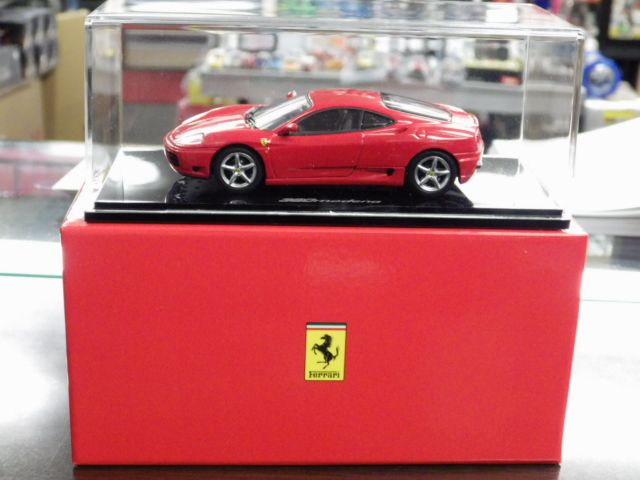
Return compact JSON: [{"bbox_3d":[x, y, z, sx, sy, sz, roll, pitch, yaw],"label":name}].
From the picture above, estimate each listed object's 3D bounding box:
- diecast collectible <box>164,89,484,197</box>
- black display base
[{"bbox_3d":[0.002,-0.034,0.357,0.104,0.028,0.047,1,19,-2],"label":"diecast collectible"},{"bbox_3d":[0.002,-0.018,0.362,0.147,0.006,0.067,1,19,-3],"label":"black display base"}]

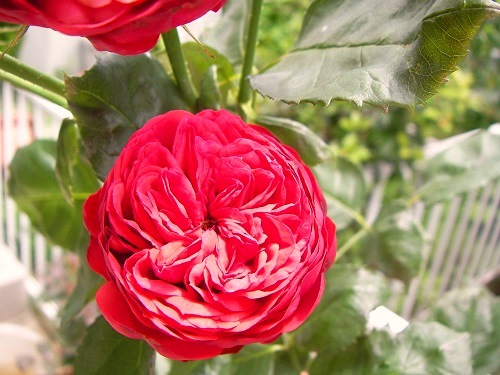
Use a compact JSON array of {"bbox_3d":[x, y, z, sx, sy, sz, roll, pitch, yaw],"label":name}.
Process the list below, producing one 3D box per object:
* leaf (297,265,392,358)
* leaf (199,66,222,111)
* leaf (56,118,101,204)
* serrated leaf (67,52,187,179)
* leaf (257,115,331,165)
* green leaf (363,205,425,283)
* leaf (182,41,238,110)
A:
[{"bbox_3d":[0.052,0.070,0.315,0.057,0.022,0.054,13,62,-3],"label":"leaf"},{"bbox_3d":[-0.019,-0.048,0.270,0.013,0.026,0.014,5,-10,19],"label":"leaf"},{"bbox_3d":[-0.088,-0.013,0.285,0.023,0.045,0.018,4,-11,13],"label":"leaf"},{"bbox_3d":[-0.058,-0.032,0.262,0.068,0.060,0.020,29,-17,13],"label":"serrated leaf"},{"bbox_3d":[0.023,-0.025,0.285,0.042,0.022,0.022,26,68,1],"label":"leaf"},{"bbox_3d":[0.093,0.036,0.355,0.041,0.050,0.022,12,-23,-5],"label":"green leaf"},{"bbox_3d":[-0.022,-0.058,0.290,0.034,0.037,0.016,6,-15,-4],"label":"leaf"}]

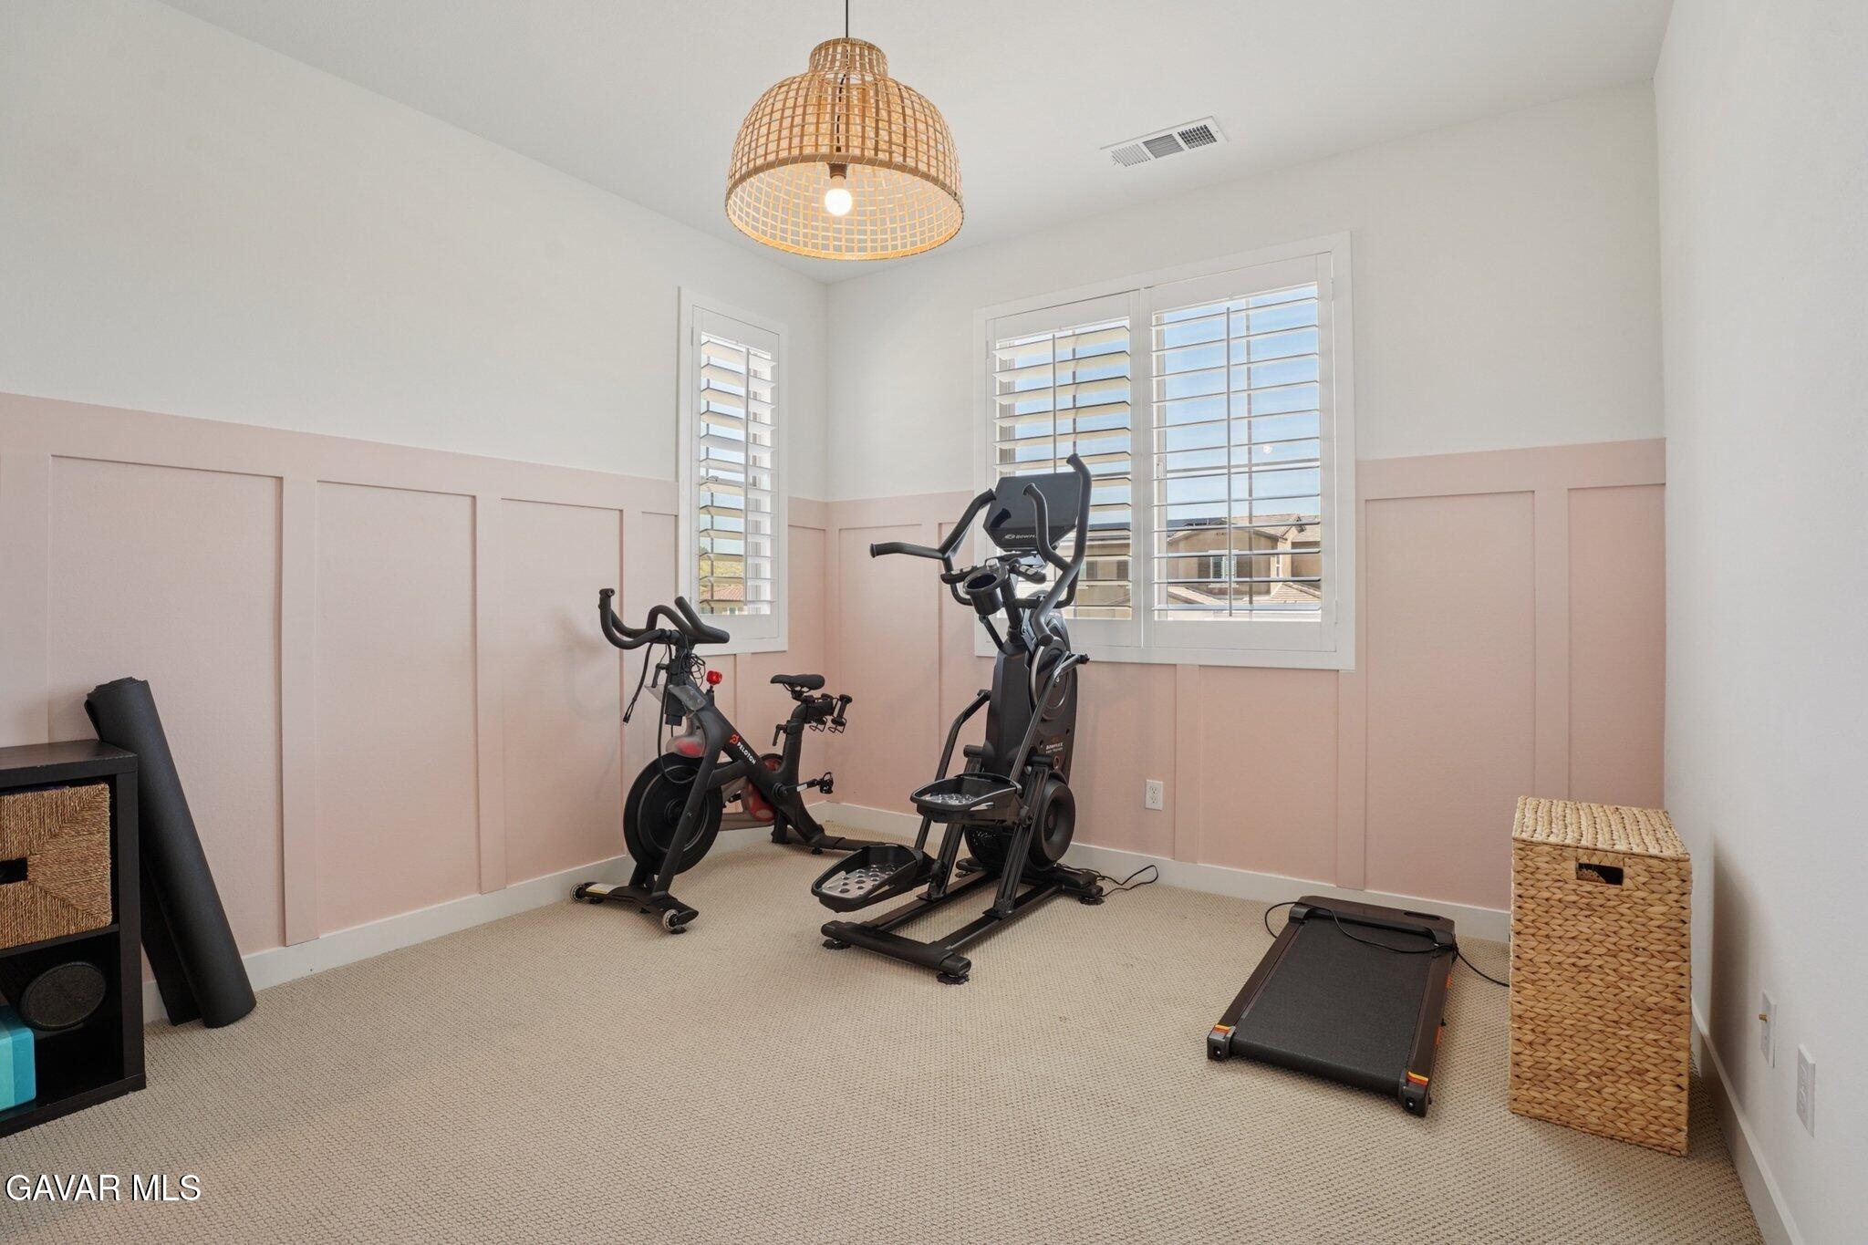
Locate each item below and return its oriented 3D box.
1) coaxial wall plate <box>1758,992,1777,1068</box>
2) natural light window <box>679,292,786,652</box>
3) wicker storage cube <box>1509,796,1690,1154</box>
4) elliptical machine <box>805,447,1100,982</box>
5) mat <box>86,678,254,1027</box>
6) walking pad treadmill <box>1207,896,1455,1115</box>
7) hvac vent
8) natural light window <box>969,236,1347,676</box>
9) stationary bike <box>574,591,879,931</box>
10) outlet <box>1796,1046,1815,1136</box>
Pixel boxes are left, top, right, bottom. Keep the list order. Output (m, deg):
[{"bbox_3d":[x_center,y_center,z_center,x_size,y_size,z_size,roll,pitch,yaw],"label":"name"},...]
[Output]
[{"bbox_3d":[1.523,0.746,1.523,0.015,0.117,0.073,1,1,34],"label":"coaxial wall plate"},{"bbox_3d":[-0.902,-0.653,3.833,0.090,1.590,0.617,1,2,38],"label":"natural light window"},{"bbox_3d":[1.568,0.790,1.980,0.300,0.620,0.460,1,1,36],"label":"wicker storage cube"},{"bbox_3d":[0.082,0.251,2.959,0.680,1.660,1.120,1,1,35],"label":"elliptical machine"},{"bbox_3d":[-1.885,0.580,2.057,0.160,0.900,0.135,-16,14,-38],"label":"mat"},{"bbox_3d":[1.203,1.043,2.413,0.485,0.105,1.070,1,1,35],"label":"walking pad treadmill"},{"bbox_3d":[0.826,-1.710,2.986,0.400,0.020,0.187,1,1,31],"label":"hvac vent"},{"bbox_3d":[0.863,-0.635,3.438,1.564,1.598,0.090,1,1,31],"label":"natural light window"},{"bbox_3d":[-0.806,0.475,3.514,0.570,1.190,1.200,1,1,37],"label":"stationary bike"},{"bbox_3d":[1.402,0.755,1.340,0.012,0.117,0.073,1,1,34],"label":"outlet"}]

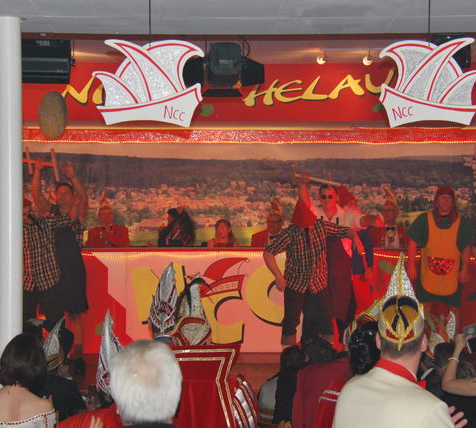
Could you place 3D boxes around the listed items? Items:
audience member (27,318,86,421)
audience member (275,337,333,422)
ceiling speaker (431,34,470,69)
[{"bbox_3d":[-1.083,1.350,8.278,0.550,1.450,0.650,-1,-2,21],"label":"audience member"},{"bbox_3d":[0.390,1.376,8.081,0.550,1.300,0.650,0,-2,6],"label":"audience member"},{"bbox_3d":[2.082,-1.592,13.600,0.390,0.340,0.320,0,-2,-2],"label":"ceiling speaker"}]

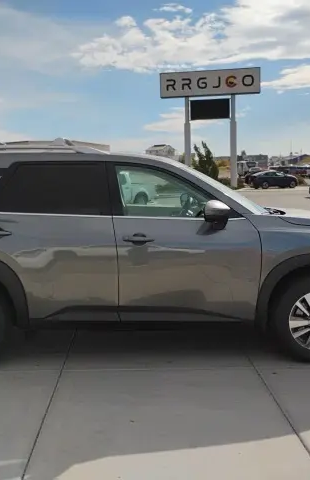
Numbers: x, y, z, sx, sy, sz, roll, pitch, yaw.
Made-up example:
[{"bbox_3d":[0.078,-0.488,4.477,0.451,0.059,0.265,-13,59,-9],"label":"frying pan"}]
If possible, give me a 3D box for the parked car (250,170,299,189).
[{"bbox_3d":[10.565,-5.349,46.000,4.680,1.480,1.830,-3,8,-19],"label":"parked car"}]

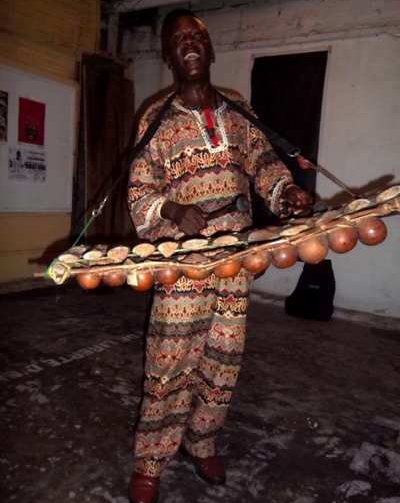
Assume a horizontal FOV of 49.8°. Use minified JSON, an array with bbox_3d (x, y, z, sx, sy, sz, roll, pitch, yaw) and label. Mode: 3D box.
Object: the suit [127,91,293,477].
[{"bbox_3d":[-0.006,0.145,1.528,0.550,1.378,0.390,1,8,-13],"label":"suit"}]

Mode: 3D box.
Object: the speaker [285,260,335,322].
[{"bbox_3d":[1.073,0.330,4.069,0.400,0.540,0.310,7,8,23],"label":"speaker"}]

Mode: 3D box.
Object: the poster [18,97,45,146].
[{"bbox_3d":[-1.714,-1.321,4.418,0.010,0.431,0.319,8,9,29],"label":"poster"}]

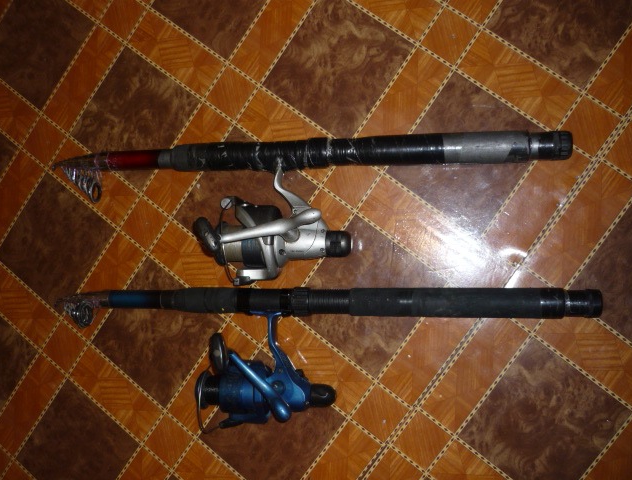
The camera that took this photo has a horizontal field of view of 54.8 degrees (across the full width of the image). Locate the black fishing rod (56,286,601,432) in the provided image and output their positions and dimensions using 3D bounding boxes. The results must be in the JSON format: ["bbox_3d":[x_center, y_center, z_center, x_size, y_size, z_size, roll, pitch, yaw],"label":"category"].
[{"bbox_3d":[-0.028,0.125,0.600,0.586,0.108,0.153,-1,89,14],"label":"black fishing rod"}]

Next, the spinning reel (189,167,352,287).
[{"bbox_3d":[-0.037,-0.019,0.602,0.140,0.110,0.132,0,89,14],"label":"spinning reel"}]

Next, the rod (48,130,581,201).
[{"bbox_3d":[-0.036,-0.074,0.641,0.571,0.037,0.065,0,89,14],"label":"rod"}]

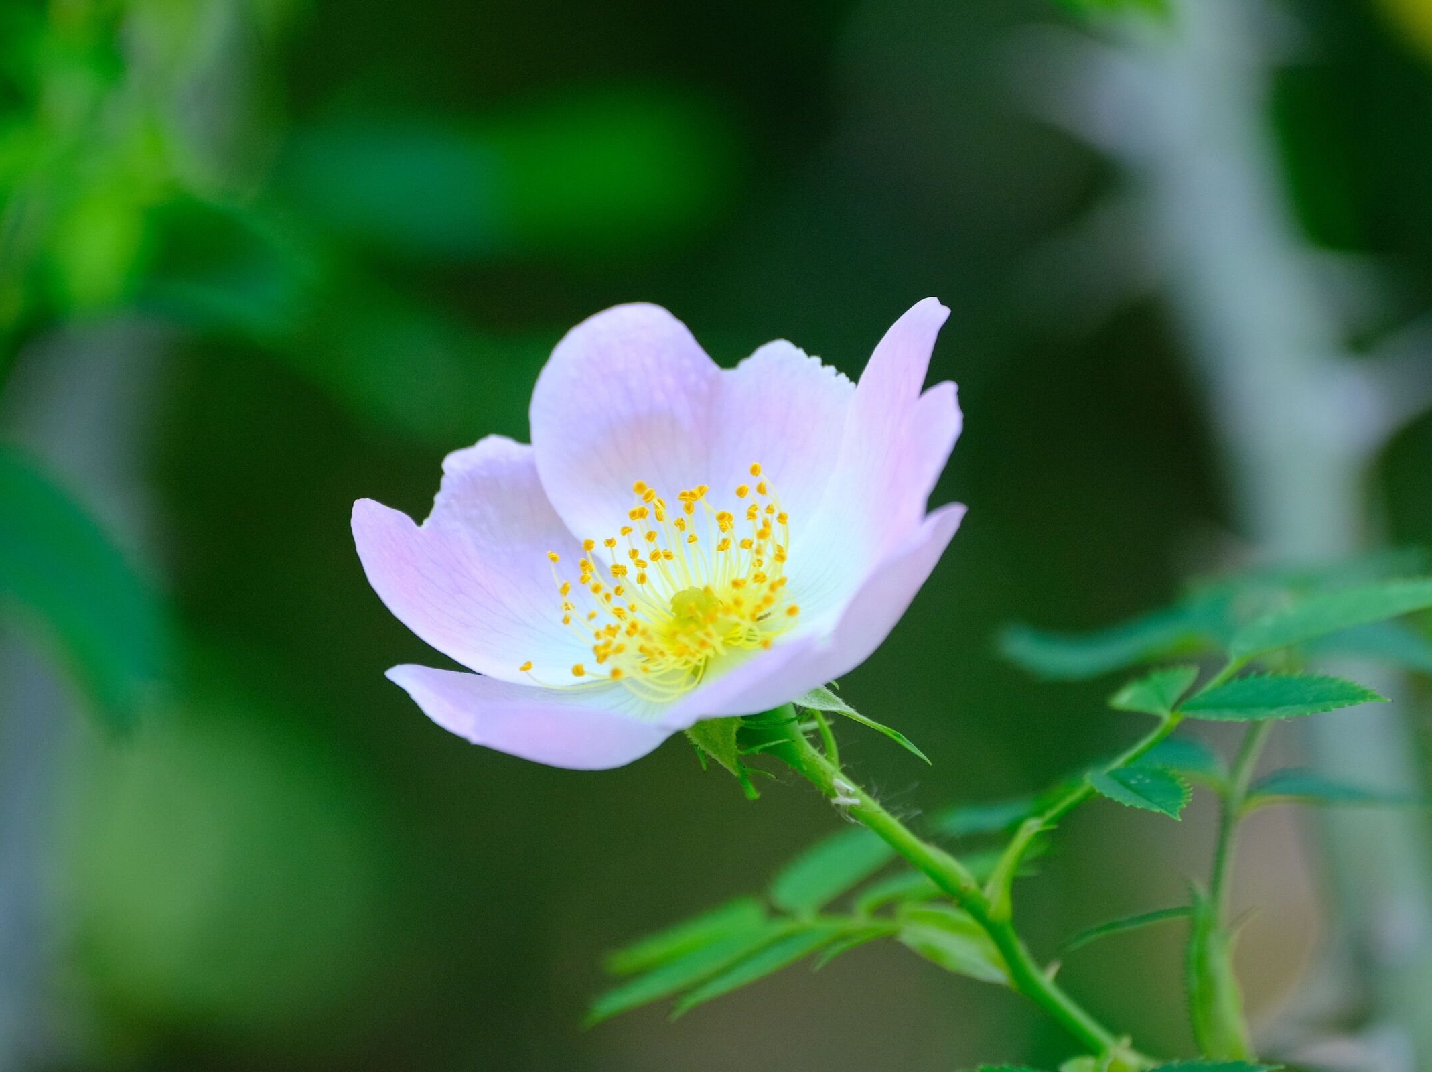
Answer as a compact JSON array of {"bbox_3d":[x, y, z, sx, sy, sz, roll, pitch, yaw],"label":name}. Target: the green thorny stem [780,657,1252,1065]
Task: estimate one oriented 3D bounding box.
[{"bbox_3d":[0.026,0.028,1.383,0.041,0.033,0.015,0,10,0],"label":"green thorny stem"}]

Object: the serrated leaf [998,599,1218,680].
[{"bbox_3d":[0.035,0.009,1.440,0.019,0.004,0.011,-7,12,0],"label":"serrated leaf"}]

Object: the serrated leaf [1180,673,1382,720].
[{"bbox_3d":[0.049,0.014,1.380,0.017,0.002,0.009,-1,13,0],"label":"serrated leaf"}]

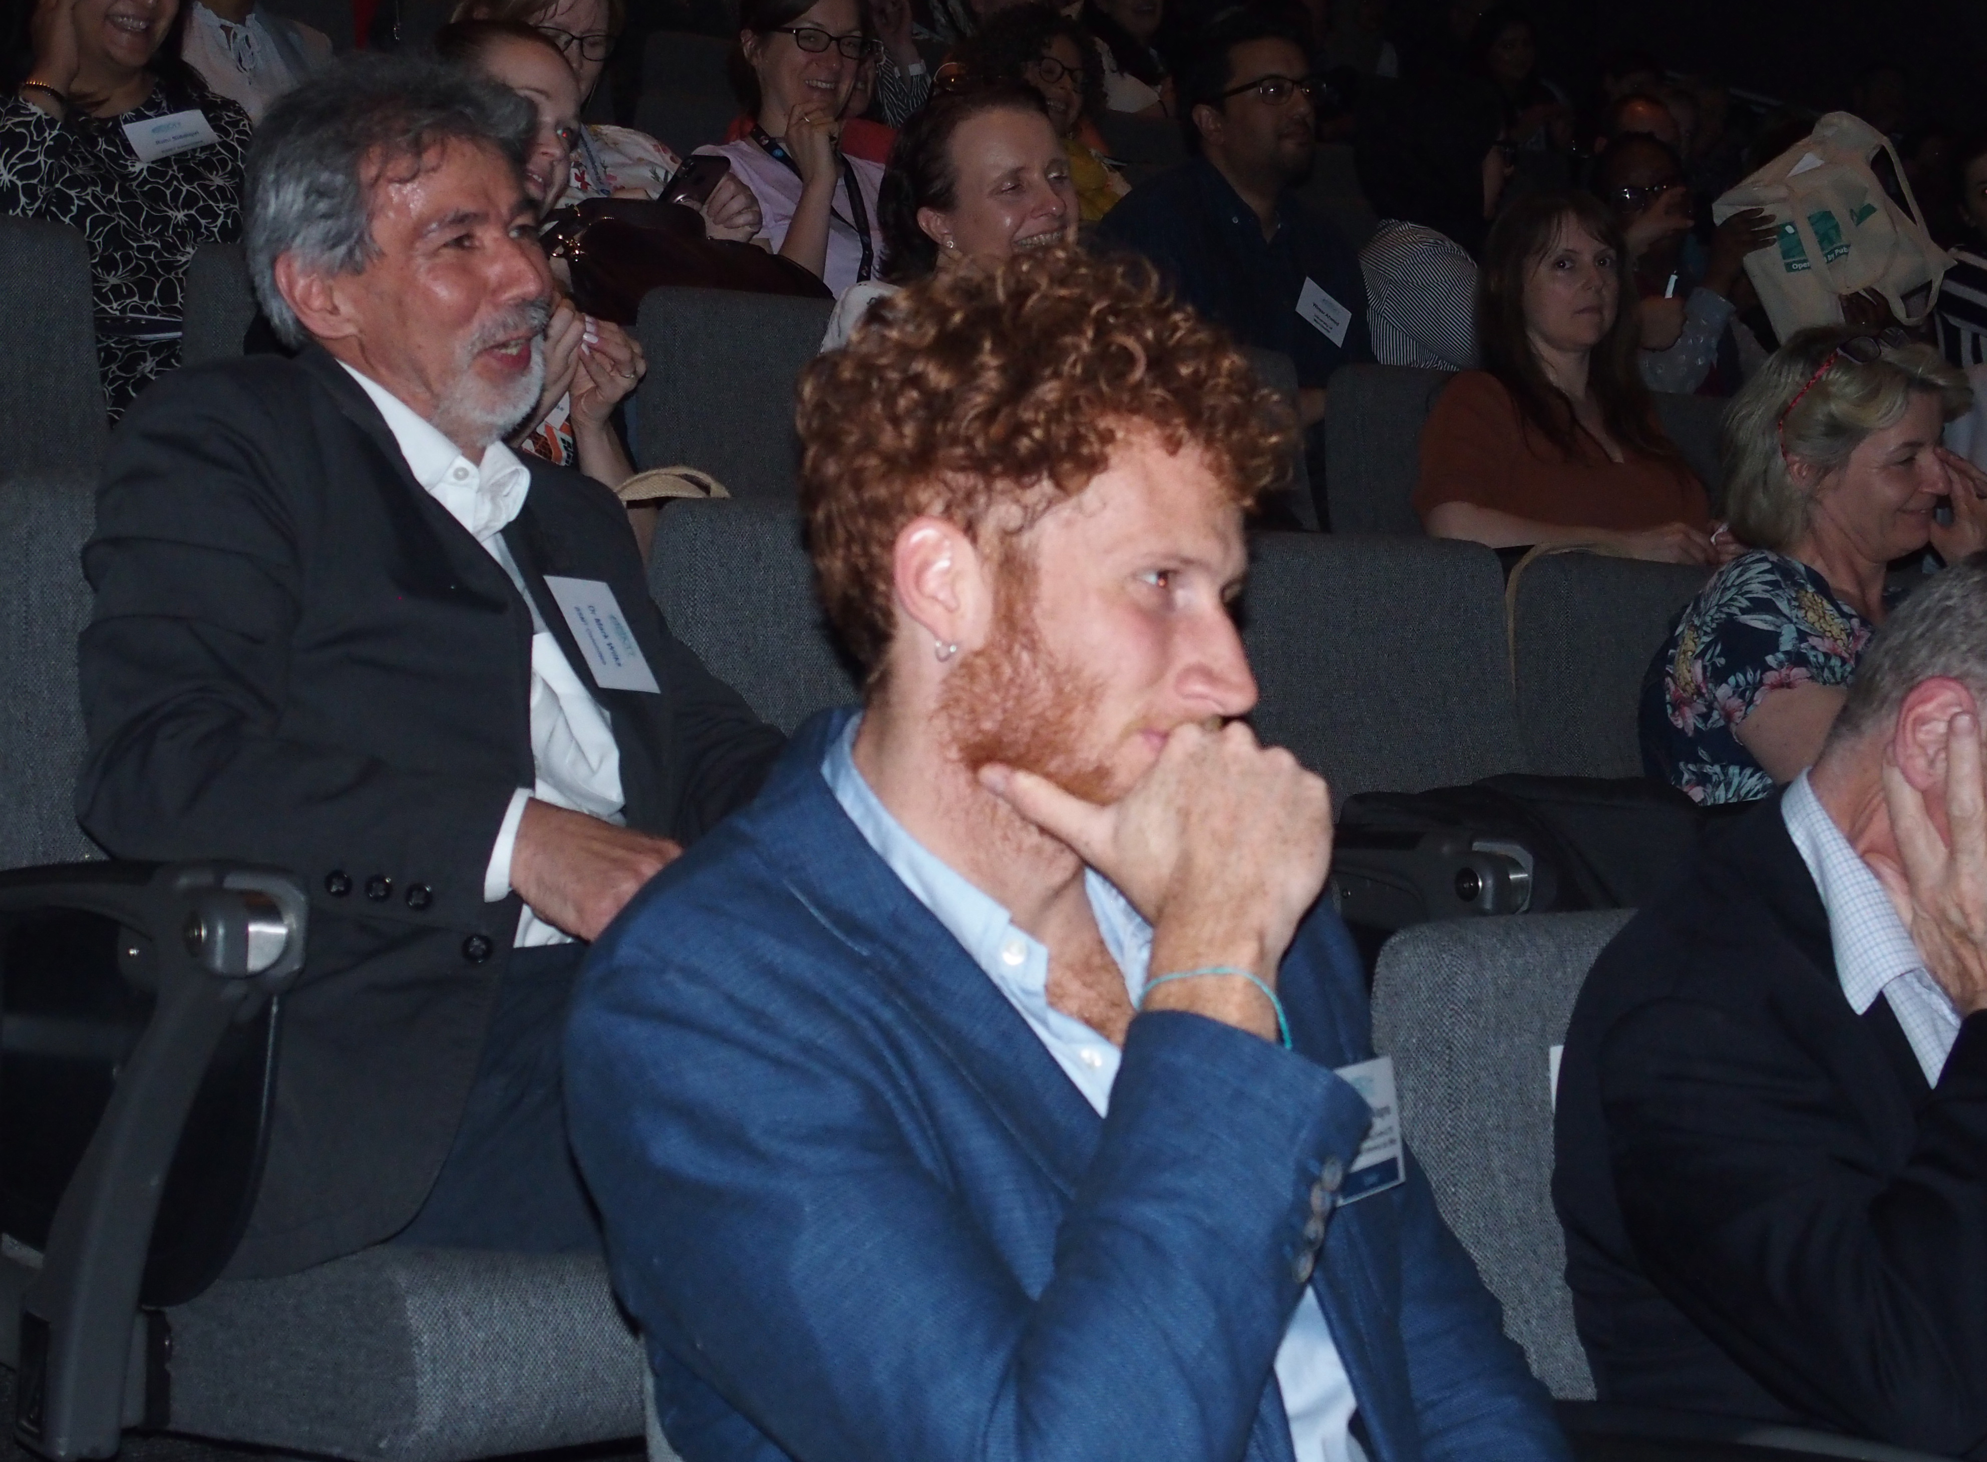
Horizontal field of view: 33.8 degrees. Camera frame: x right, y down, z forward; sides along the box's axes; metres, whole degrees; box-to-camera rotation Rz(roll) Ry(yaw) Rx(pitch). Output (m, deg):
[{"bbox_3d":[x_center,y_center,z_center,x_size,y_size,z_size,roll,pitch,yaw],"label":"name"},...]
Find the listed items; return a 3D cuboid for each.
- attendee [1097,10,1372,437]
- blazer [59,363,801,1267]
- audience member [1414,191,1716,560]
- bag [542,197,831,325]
[{"bbox_3d":[0.420,-0.452,4.790,0.540,1.220,0.760,0,3,-41],"label":"attendee"},{"bbox_3d":[-0.380,0.047,2.320,0.550,0.650,0.430,0,3,-41],"label":"blazer"},{"bbox_3d":[0.875,-0.134,4.250,0.520,1.170,0.740,0,3,-41],"label":"audience member"},{"bbox_3d":[-0.363,-0.555,3.970,0.360,0.190,0.180,0,3,-41],"label":"bag"}]

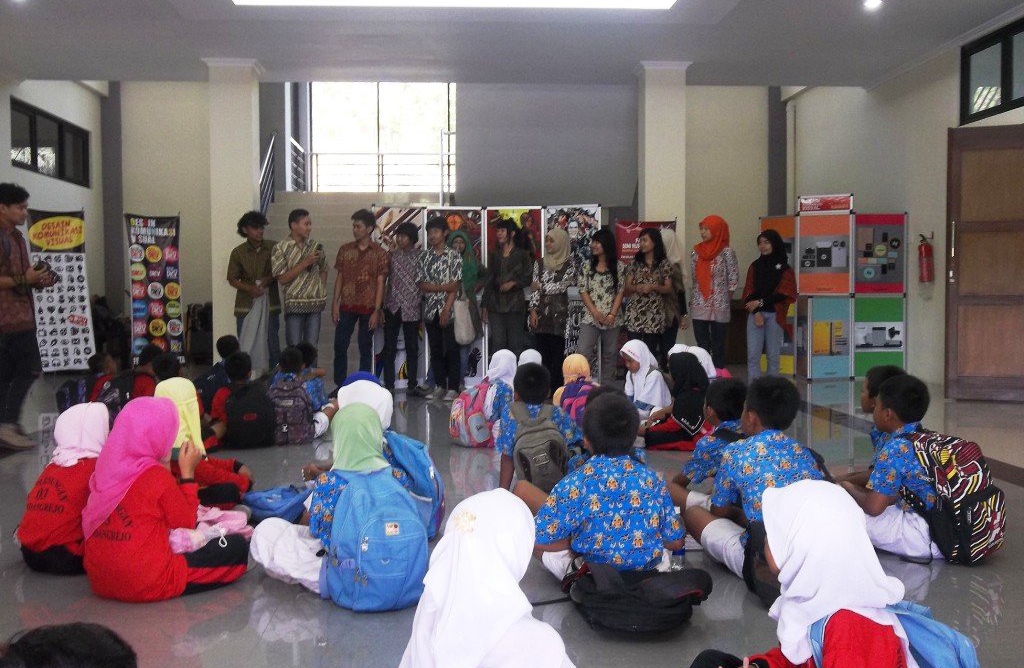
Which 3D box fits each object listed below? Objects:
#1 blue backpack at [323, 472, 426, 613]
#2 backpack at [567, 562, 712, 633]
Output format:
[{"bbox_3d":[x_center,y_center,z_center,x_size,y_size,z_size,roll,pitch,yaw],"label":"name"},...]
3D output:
[{"bbox_3d":[-0.437,0.647,3.480,0.310,0.440,0.210,-1,2,-22],"label":"blue backpack"},{"bbox_3d":[0.376,0.754,3.280,0.410,0.160,0.380,0,2,0],"label":"backpack"}]

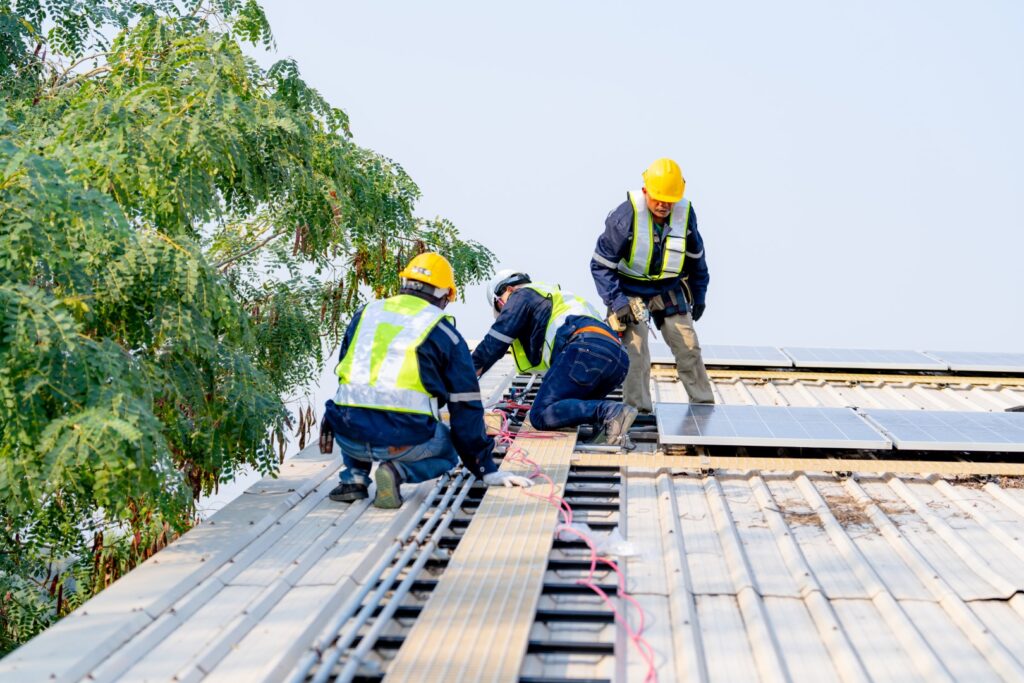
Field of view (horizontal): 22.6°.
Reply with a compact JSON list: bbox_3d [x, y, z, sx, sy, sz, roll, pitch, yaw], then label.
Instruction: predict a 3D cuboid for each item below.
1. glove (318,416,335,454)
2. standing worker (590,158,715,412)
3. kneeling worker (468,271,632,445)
[{"bbox_3d":[-0.706,0.350,9.750,0.065,0.165,0.085,2,-3,-5],"label":"glove"},{"bbox_3d":[0.755,-0.269,13.750,0.640,1.440,0.550,2,-3,-9],"label":"standing worker"},{"bbox_3d":[0.200,0.077,12.350,0.800,0.830,0.520,-1,-4,38],"label":"kneeling worker"}]

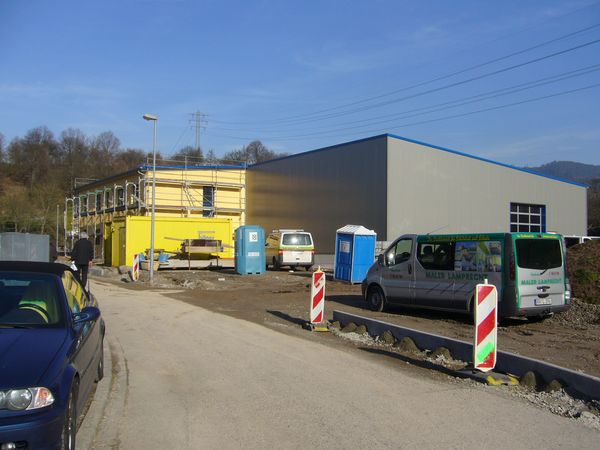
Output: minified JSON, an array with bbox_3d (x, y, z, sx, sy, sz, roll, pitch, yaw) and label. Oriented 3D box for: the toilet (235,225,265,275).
[{"bbox_3d":[-2.400,1.200,28.400,1.150,2.270,1.150,1,-2,-22],"label":"toilet"}]

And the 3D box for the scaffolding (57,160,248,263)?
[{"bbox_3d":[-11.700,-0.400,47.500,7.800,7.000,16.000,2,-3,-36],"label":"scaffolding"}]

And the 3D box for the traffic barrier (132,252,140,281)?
[{"bbox_3d":[-6.250,1.600,23.200,0.300,1.100,0.250,1,-2,-9],"label":"traffic barrier"}]

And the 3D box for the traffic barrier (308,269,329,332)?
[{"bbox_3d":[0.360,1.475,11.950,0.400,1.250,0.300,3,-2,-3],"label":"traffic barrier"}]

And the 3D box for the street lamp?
[{"bbox_3d":[-5.360,-0.940,21.750,0.560,6.100,0.240,2,-2,-26],"label":"street lamp"}]

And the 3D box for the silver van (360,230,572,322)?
[{"bbox_3d":[3.790,1.260,15.250,1.930,1.980,5.100,2,-3,-36],"label":"silver van"}]

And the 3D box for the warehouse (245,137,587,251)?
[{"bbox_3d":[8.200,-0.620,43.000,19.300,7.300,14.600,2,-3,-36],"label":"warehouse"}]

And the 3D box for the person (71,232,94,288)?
[{"bbox_3d":[-6.500,1.075,18.200,0.620,1.770,0.450,1,-2,-12],"label":"person"}]

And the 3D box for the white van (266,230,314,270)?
[{"bbox_3d":[-0.630,1.360,33.100,1.920,2.080,4.900,1,-2,-13],"label":"white van"}]

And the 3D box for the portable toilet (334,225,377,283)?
[{"bbox_3d":[2.270,1.150,24.700,1.160,2.300,1.160,5,-2,-35],"label":"portable toilet"}]

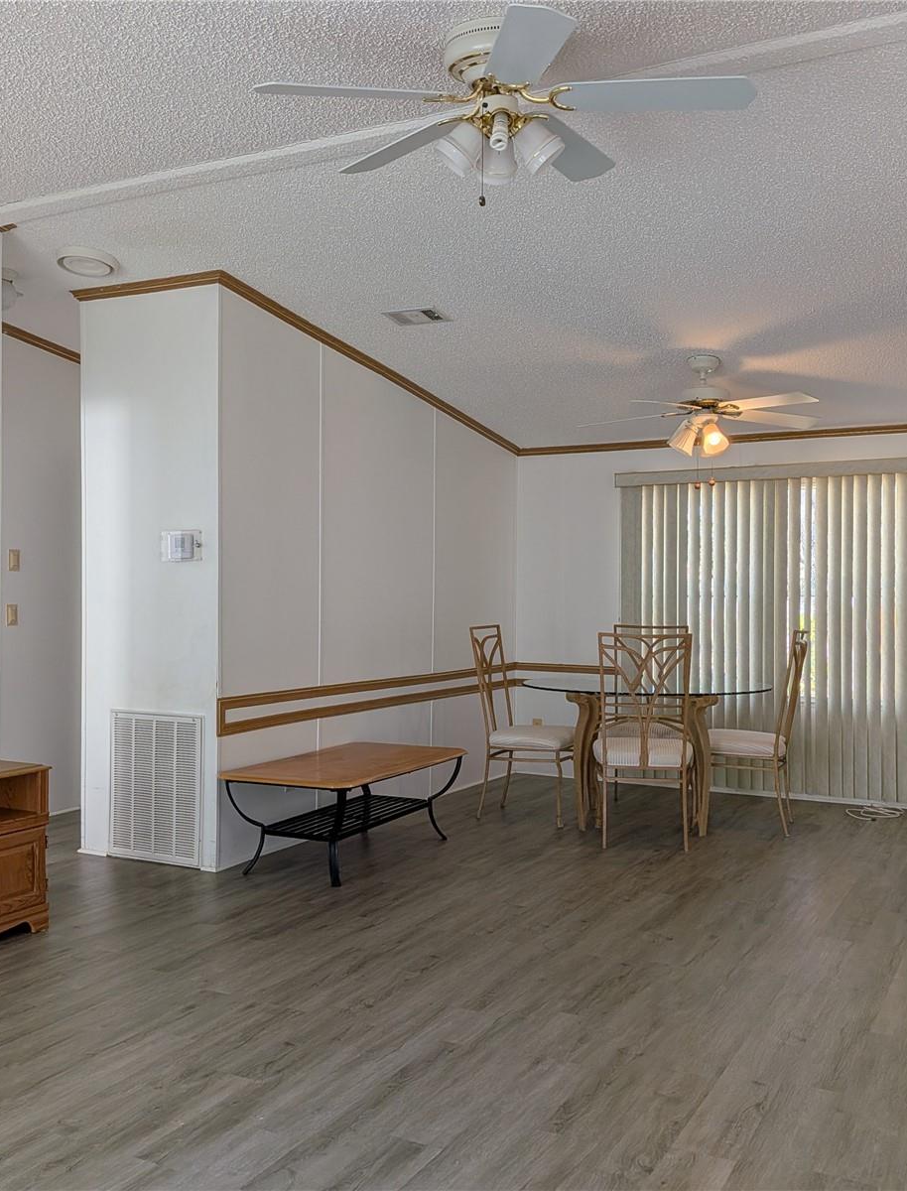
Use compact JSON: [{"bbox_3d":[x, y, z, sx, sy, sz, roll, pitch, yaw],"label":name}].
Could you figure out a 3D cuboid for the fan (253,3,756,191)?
[{"bbox_3d":[0.115,-1.270,2.912,1.300,0.390,1.300,0,6,27],"label":"fan"}]

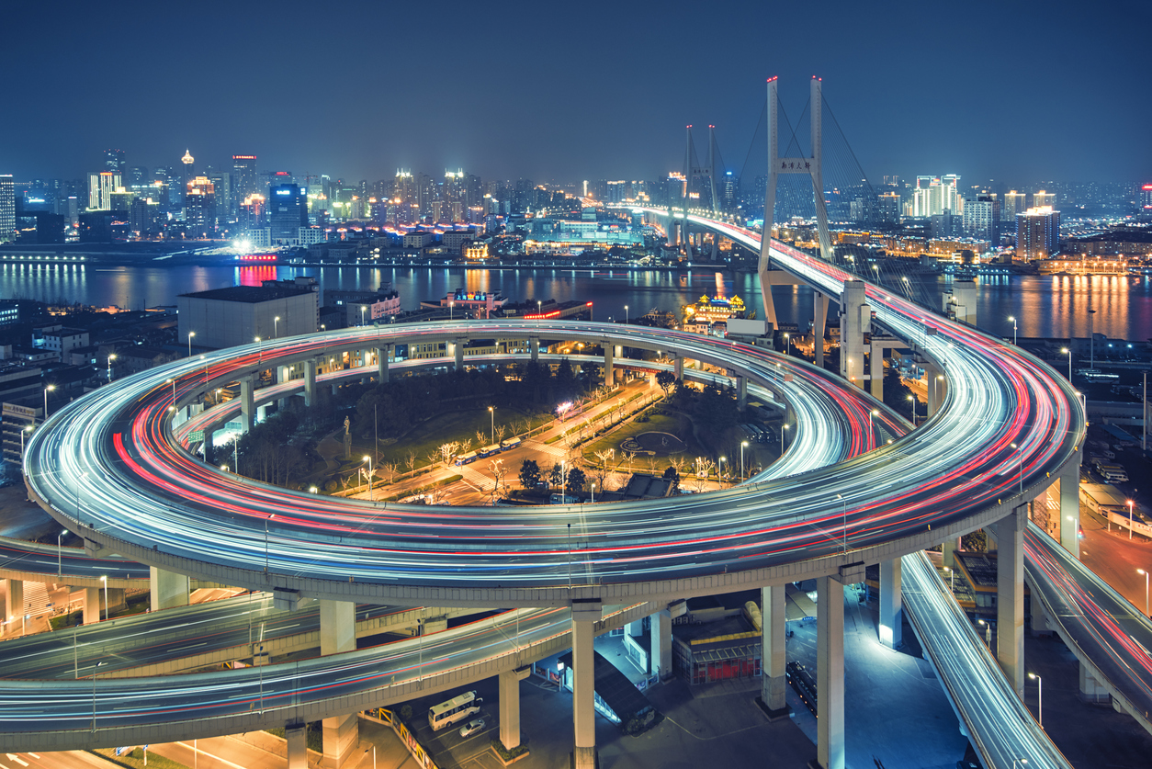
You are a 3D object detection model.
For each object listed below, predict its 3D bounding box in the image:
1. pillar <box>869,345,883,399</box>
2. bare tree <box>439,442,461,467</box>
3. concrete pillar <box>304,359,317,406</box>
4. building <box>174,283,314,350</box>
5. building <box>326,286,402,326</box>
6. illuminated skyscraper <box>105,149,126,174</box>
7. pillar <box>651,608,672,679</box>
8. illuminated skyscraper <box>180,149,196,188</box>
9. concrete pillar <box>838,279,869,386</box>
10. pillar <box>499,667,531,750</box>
[{"bbox_3d":[112.480,-0.624,286.756,4.600,29.980,3.600,0,12,0],"label":"pillar"},{"bbox_3d":[-40.208,22.190,243.636,7.300,7.990,6.800,0,12,0],"label":"bare tree"},{"bbox_3d":[-98.533,1.363,285.000,2.700,20.500,2.700,8,15,29],"label":"concrete pillar"},{"bbox_3d":[-182.269,-36.905,429.600,57.000,26.800,41.000,5,14,22],"label":"building"},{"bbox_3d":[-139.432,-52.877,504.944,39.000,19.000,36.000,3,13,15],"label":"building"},{"bbox_3d":[-1097.519,-483.652,1830.000,37.000,158.000,35.000,-3,14,-14],"label":"illuminated skyscraper"},{"bbox_3d":[15.565,47.045,139.500,2.400,13.000,2.400,-6,15,-24],"label":"pillar"},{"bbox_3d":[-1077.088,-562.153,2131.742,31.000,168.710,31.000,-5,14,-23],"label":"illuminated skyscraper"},{"bbox_3d":[102.810,-11.614,283.261,10.500,53.030,7.800,0,12,0],"label":"concrete pillar"},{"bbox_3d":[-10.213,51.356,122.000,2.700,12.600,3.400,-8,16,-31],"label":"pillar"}]

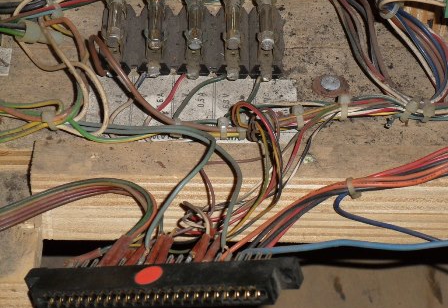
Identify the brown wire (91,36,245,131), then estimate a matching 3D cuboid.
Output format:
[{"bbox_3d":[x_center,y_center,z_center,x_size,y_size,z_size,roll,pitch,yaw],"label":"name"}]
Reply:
[{"bbox_3d":[-0.029,-0.028,0.665,0.087,0.014,0.020,28,48,26],"label":"brown wire"}]

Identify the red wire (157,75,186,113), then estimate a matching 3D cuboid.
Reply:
[{"bbox_3d":[-0.022,-0.027,0.674,0.005,0.005,0.028,19,45,17],"label":"red wire"}]

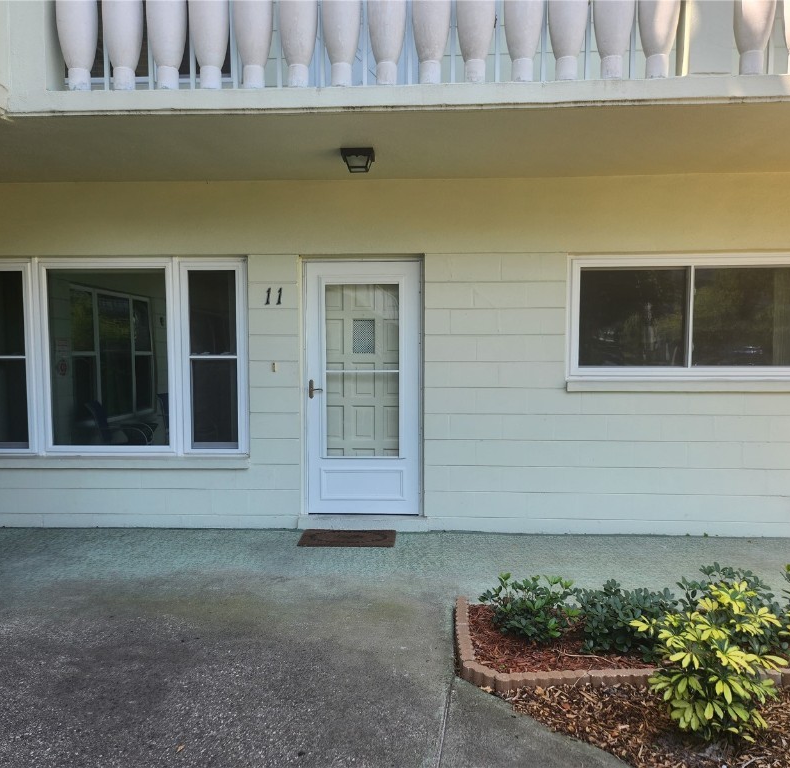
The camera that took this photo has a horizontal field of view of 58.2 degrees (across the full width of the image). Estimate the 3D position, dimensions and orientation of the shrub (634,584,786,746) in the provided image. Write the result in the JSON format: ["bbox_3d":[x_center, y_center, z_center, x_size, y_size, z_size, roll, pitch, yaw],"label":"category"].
[{"bbox_3d":[1.201,1.053,2.711,0.560,0.560,0.520,0,4,3],"label":"shrub"}]

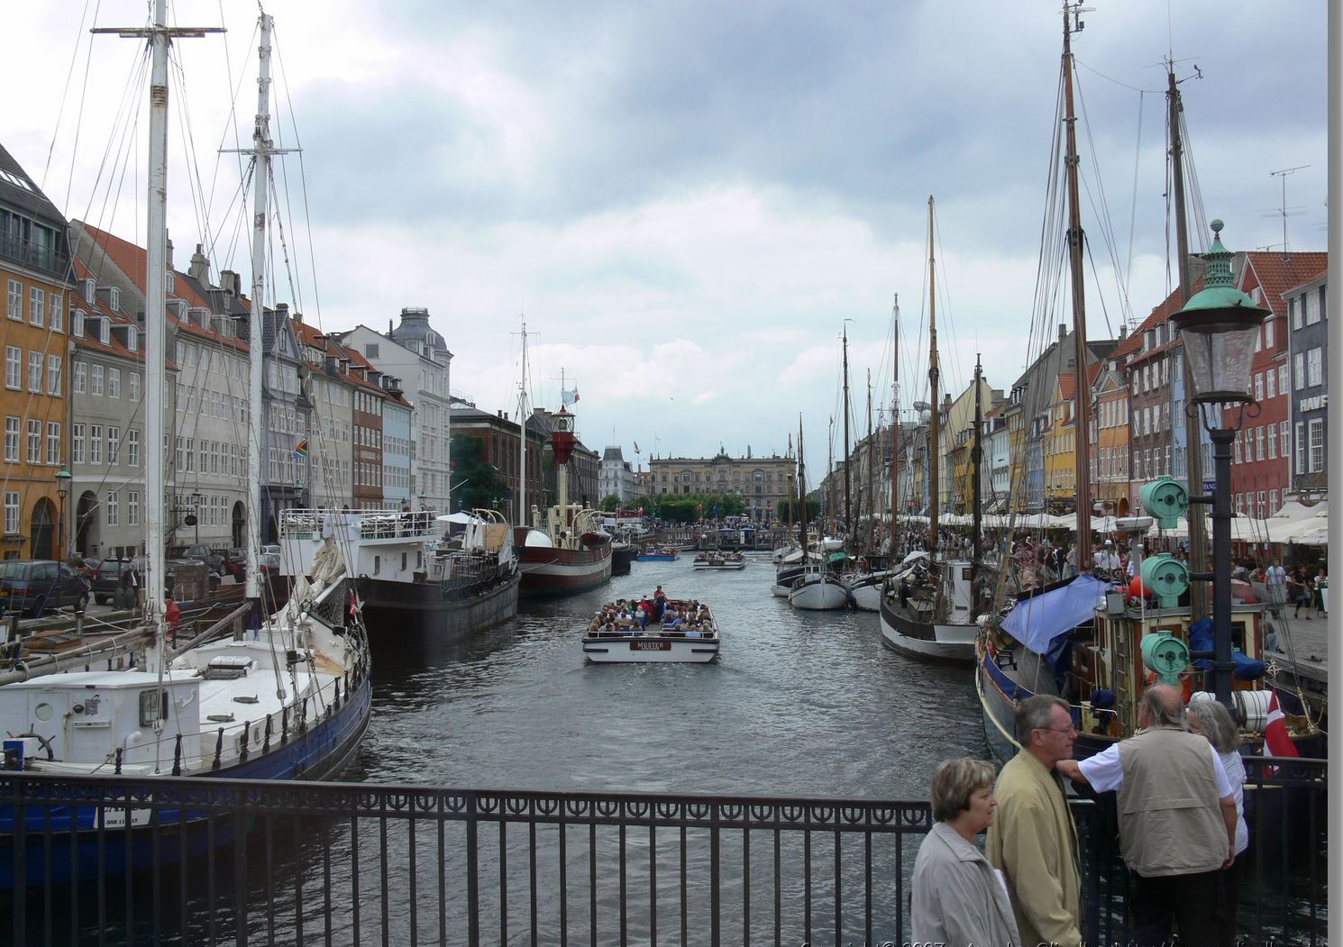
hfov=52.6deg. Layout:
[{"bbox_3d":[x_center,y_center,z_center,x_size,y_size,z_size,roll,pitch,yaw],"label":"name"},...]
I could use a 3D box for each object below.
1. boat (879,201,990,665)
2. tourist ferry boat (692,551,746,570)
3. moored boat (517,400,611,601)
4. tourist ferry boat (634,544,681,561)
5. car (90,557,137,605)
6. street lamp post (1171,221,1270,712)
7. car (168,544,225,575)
[{"bbox_3d":[10.950,-2.346,53.114,4.900,17.600,20.000,0,-2,2],"label":"boat"},{"bbox_3d":[5.043,8.514,136.653,4.500,1.900,14.500,0,-2,7],"label":"tourist ferry boat"},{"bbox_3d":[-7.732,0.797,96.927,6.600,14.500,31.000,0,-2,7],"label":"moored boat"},{"bbox_3d":[-1.541,9.541,165.533,4.500,1.900,14.500,0,-2,5],"label":"tourist ferry boat"},{"bbox_3d":[-19.100,3.889,49.393,1.800,1.640,4.500,0,-2,4],"label":"car"},{"bbox_3d":[3.150,0.587,7.784,0.570,4.070,0.570,0,-2,0],"label":"street lamp post"},{"bbox_3d":[-24.600,4.601,70.382,1.750,1.520,4.300,0,-2,4],"label":"car"}]

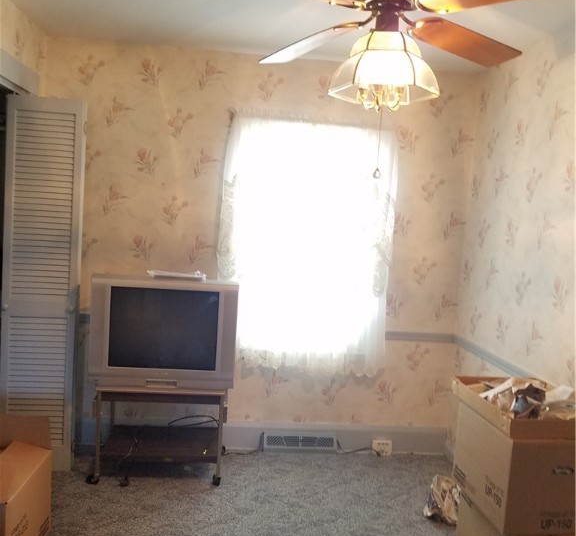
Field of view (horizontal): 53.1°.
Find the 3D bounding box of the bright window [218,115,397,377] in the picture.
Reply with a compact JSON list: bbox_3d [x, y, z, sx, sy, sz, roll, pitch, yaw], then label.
[{"bbox_3d":[0.117,-0.127,3.506,1.070,1.580,0.100,3,5,-6],"label":"bright window"}]

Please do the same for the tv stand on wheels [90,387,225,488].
[{"bbox_3d":[-0.702,0.875,3.276,0.690,0.540,0.460,3,5,-6],"label":"tv stand on wheels"}]

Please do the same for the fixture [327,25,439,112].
[{"bbox_3d":[0.327,-0.654,1.919,0.370,0.260,0.345,4,5,6],"label":"fixture"}]

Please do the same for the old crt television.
[{"bbox_3d":[-0.662,0.318,3.208,0.740,0.555,0.480,3,5,-6],"label":"old crt television"}]

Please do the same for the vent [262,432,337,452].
[{"bbox_3d":[0.076,1.101,3.630,0.465,0.122,0.065,3,5,-6],"label":"vent"}]

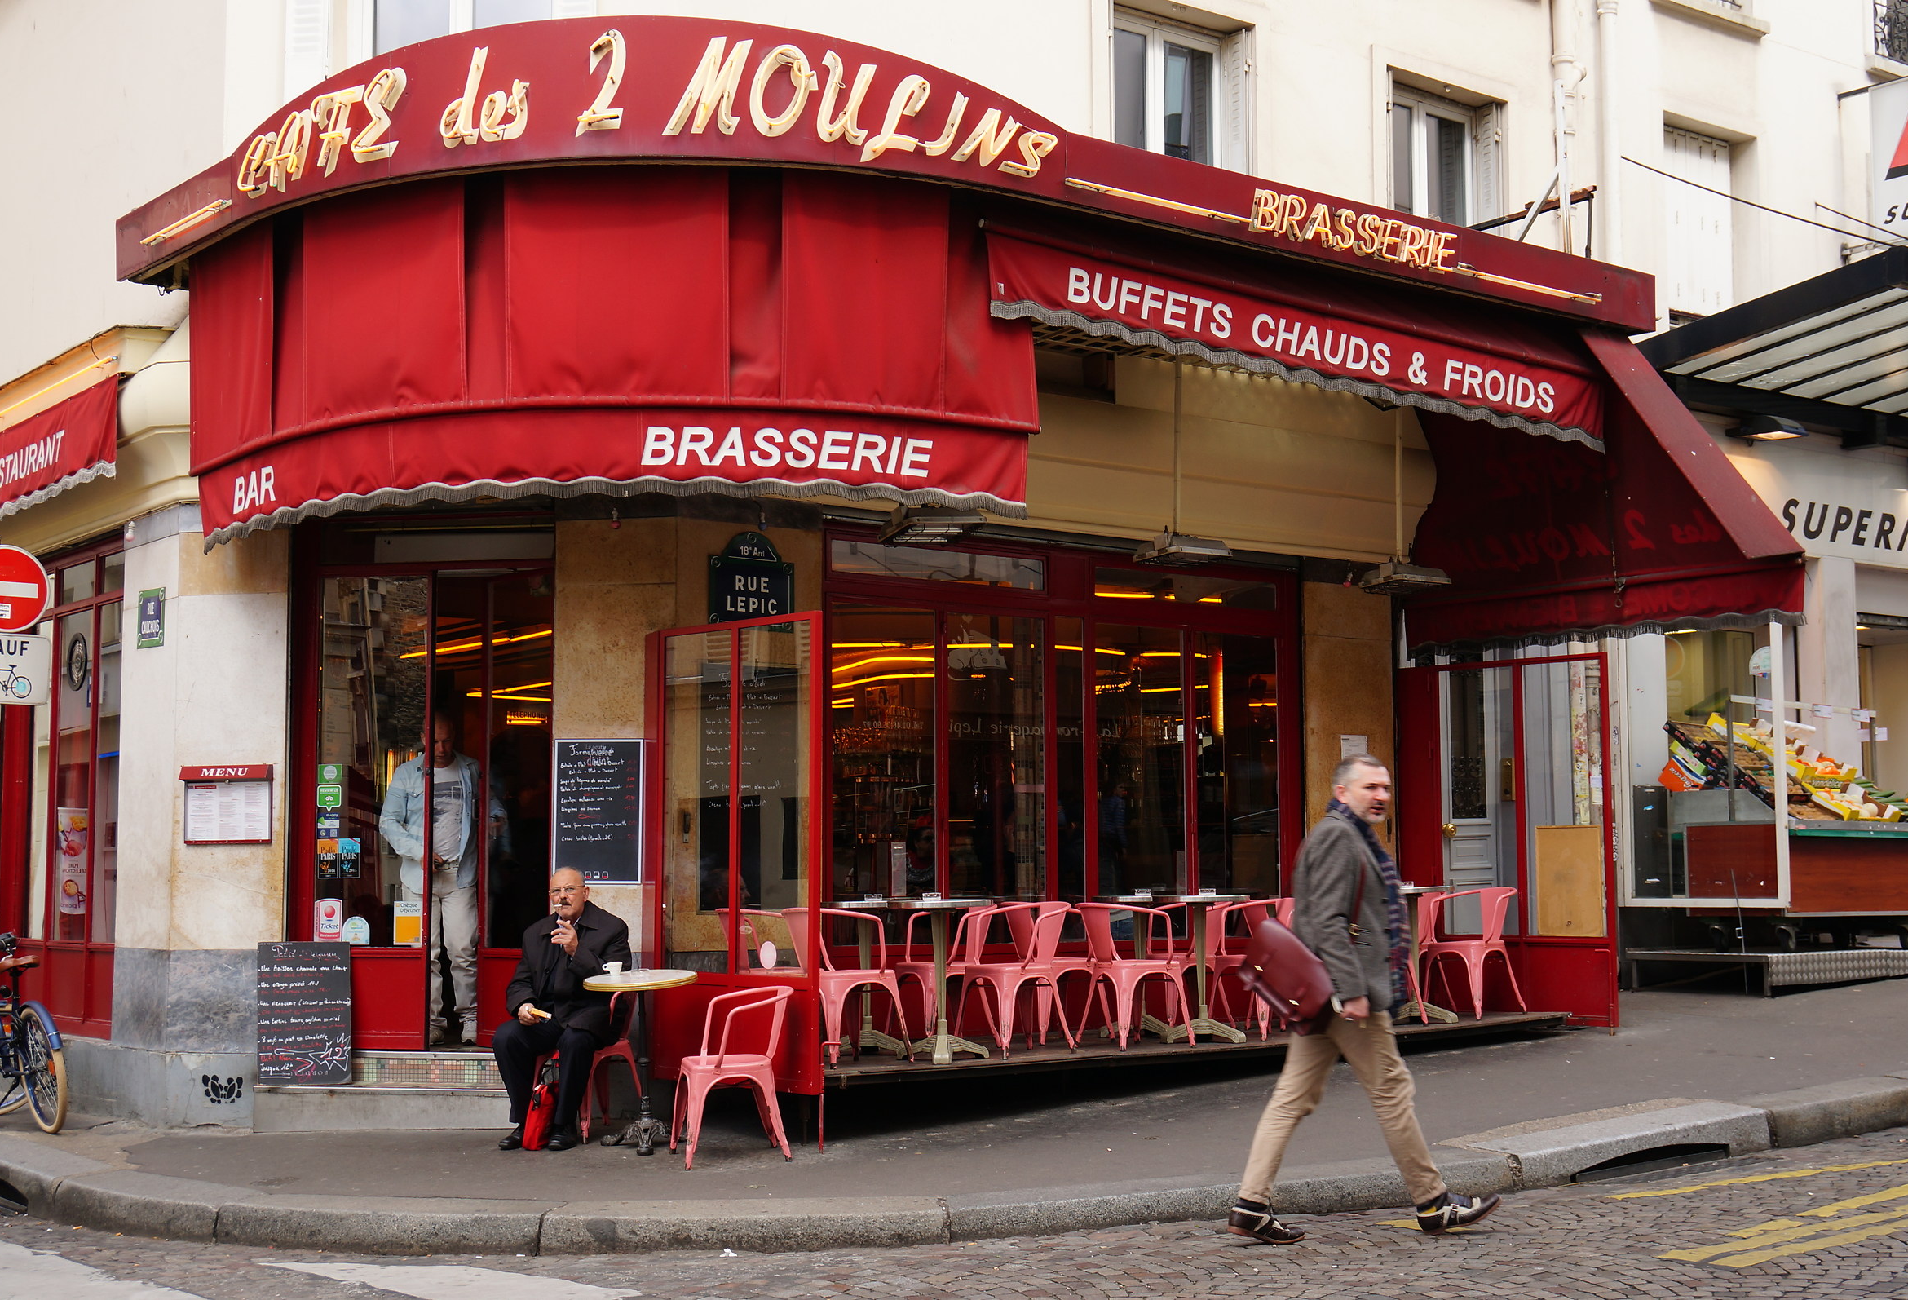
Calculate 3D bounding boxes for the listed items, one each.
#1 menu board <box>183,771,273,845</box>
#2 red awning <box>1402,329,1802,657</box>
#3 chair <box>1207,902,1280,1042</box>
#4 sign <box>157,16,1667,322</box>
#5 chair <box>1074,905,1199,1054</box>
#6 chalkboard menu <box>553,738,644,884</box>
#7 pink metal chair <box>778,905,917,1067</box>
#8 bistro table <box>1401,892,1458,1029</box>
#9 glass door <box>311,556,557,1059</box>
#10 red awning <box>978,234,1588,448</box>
[{"bbox_3d":[-3.606,0.770,12.118,0.474,0.394,0.090,-1,-5,6],"label":"menu board"},{"bbox_3d":[3.767,-0.939,14.403,0.500,1.770,2.750,4,-6,-38],"label":"red awning"},{"bbox_3d":[1.641,1.693,12.999,0.490,0.720,0.480,4,-7,-38],"label":"chair"},{"bbox_3d":[0.060,-2.377,12.451,8.730,0.700,2.740,1,-5,-9],"label":"sign"},{"bbox_3d":[0.903,1.689,12.683,0.510,0.725,0.530,3,-6,-37],"label":"chair"},{"bbox_3d":[-1.731,0.793,11.935,0.443,0.712,0.030,-1,-5,6],"label":"chalkboard menu"},{"bbox_3d":[-0.512,1.554,11.386,0.490,0.720,0.480,4,-7,-38],"label":"pink metal chair"},{"bbox_3d":[2.594,1.713,13.780,0.500,0.750,0.500,4,-7,-42],"label":"bistro table"},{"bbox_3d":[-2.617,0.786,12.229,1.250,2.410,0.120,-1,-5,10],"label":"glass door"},{"bbox_3d":[1.702,-1.374,11.318,4.104,0.465,0.250,4,-7,-38],"label":"red awning"}]

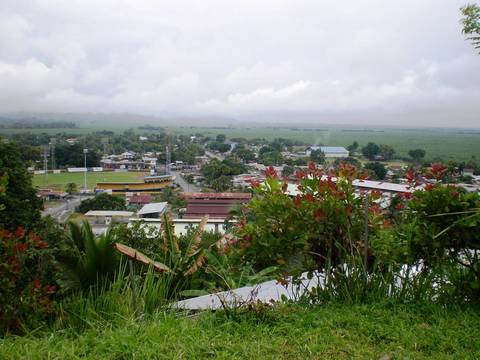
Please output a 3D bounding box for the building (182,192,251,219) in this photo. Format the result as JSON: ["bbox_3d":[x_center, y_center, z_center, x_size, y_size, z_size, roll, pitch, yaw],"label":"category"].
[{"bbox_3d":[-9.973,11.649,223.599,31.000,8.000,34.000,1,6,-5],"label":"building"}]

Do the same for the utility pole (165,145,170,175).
[{"bbox_3d":[-53.770,-15.196,390.770,3.600,23.400,1.600,6,8,37],"label":"utility pole"}]

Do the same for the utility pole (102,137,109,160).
[{"bbox_3d":[-109.362,-21.519,428.428,4.200,25.500,1.500,-2,7,-25],"label":"utility pole"}]

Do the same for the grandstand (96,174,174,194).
[{"bbox_3d":[-58.071,2.993,294.181,43.000,8.000,13.000,-2,7,-27],"label":"grandstand"}]

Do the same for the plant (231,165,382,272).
[{"bbox_3d":[0.771,0.465,6.200,1.650,1.350,1.300,1,6,0],"label":"plant"}]

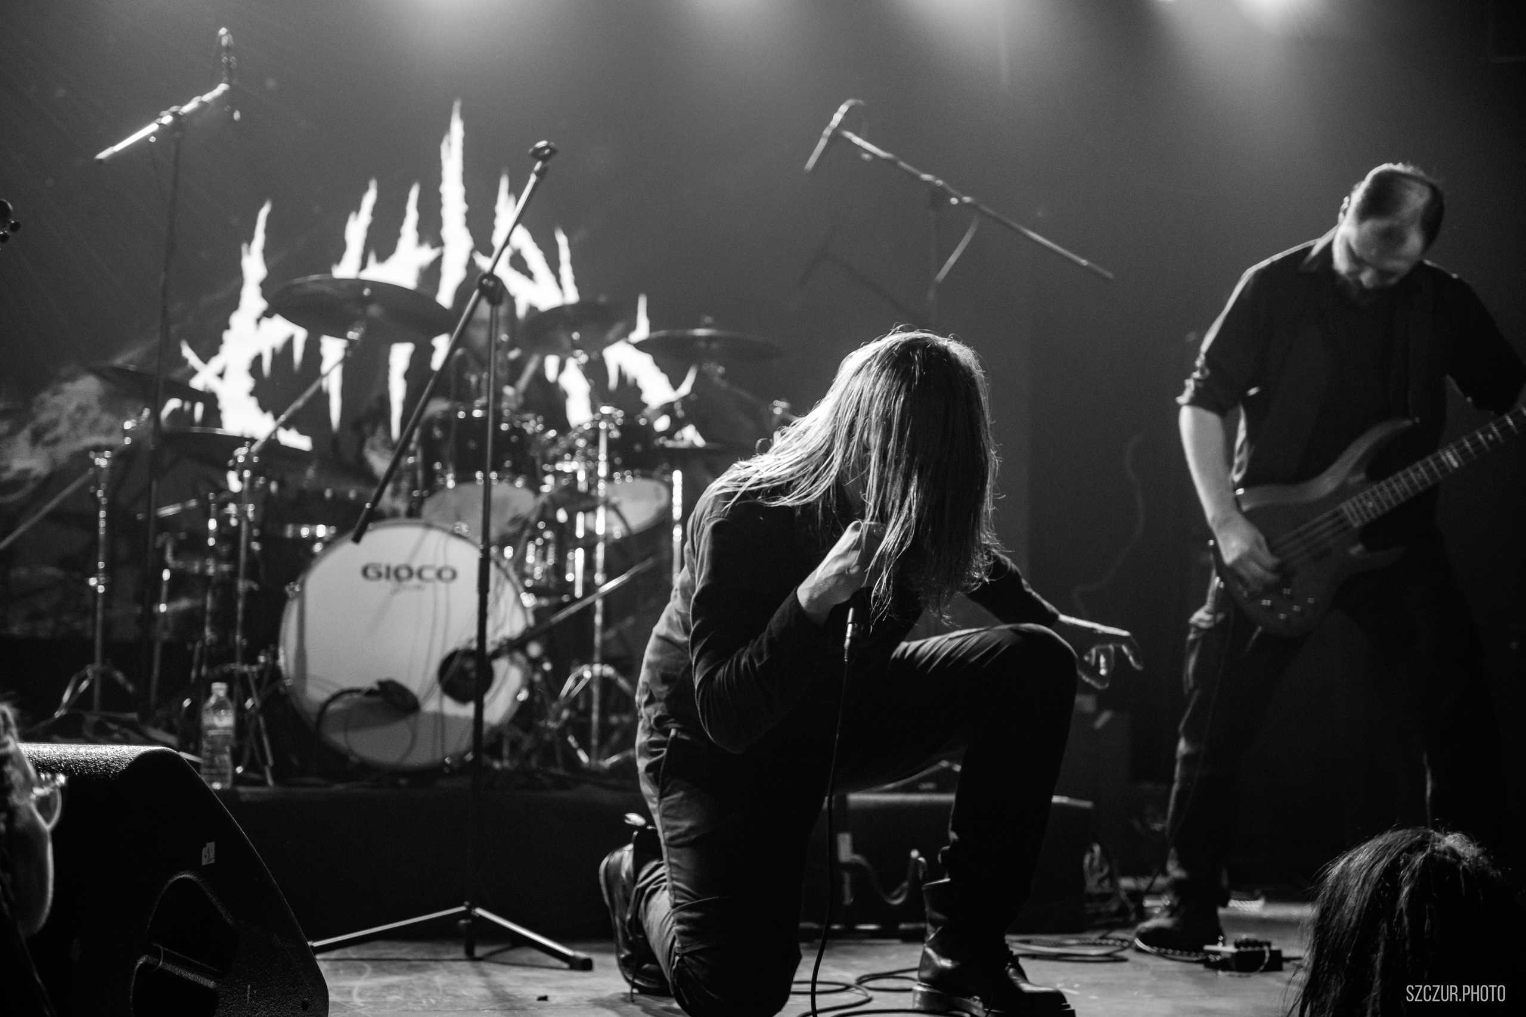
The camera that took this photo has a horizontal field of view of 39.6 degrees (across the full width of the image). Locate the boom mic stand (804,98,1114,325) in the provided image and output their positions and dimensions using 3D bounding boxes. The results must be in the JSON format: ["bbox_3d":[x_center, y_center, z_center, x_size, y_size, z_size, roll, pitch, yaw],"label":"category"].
[{"bbox_3d":[0.497,-0.178,5.400,0.800,1.775,0.570,1,-6,0],"label":"boom mic stand"}]

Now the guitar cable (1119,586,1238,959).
[{"bbox_3d":[0.874,0.551,4.468,0.270,0.790,0.280,1,-6,0],"label":"guitar cable"}]

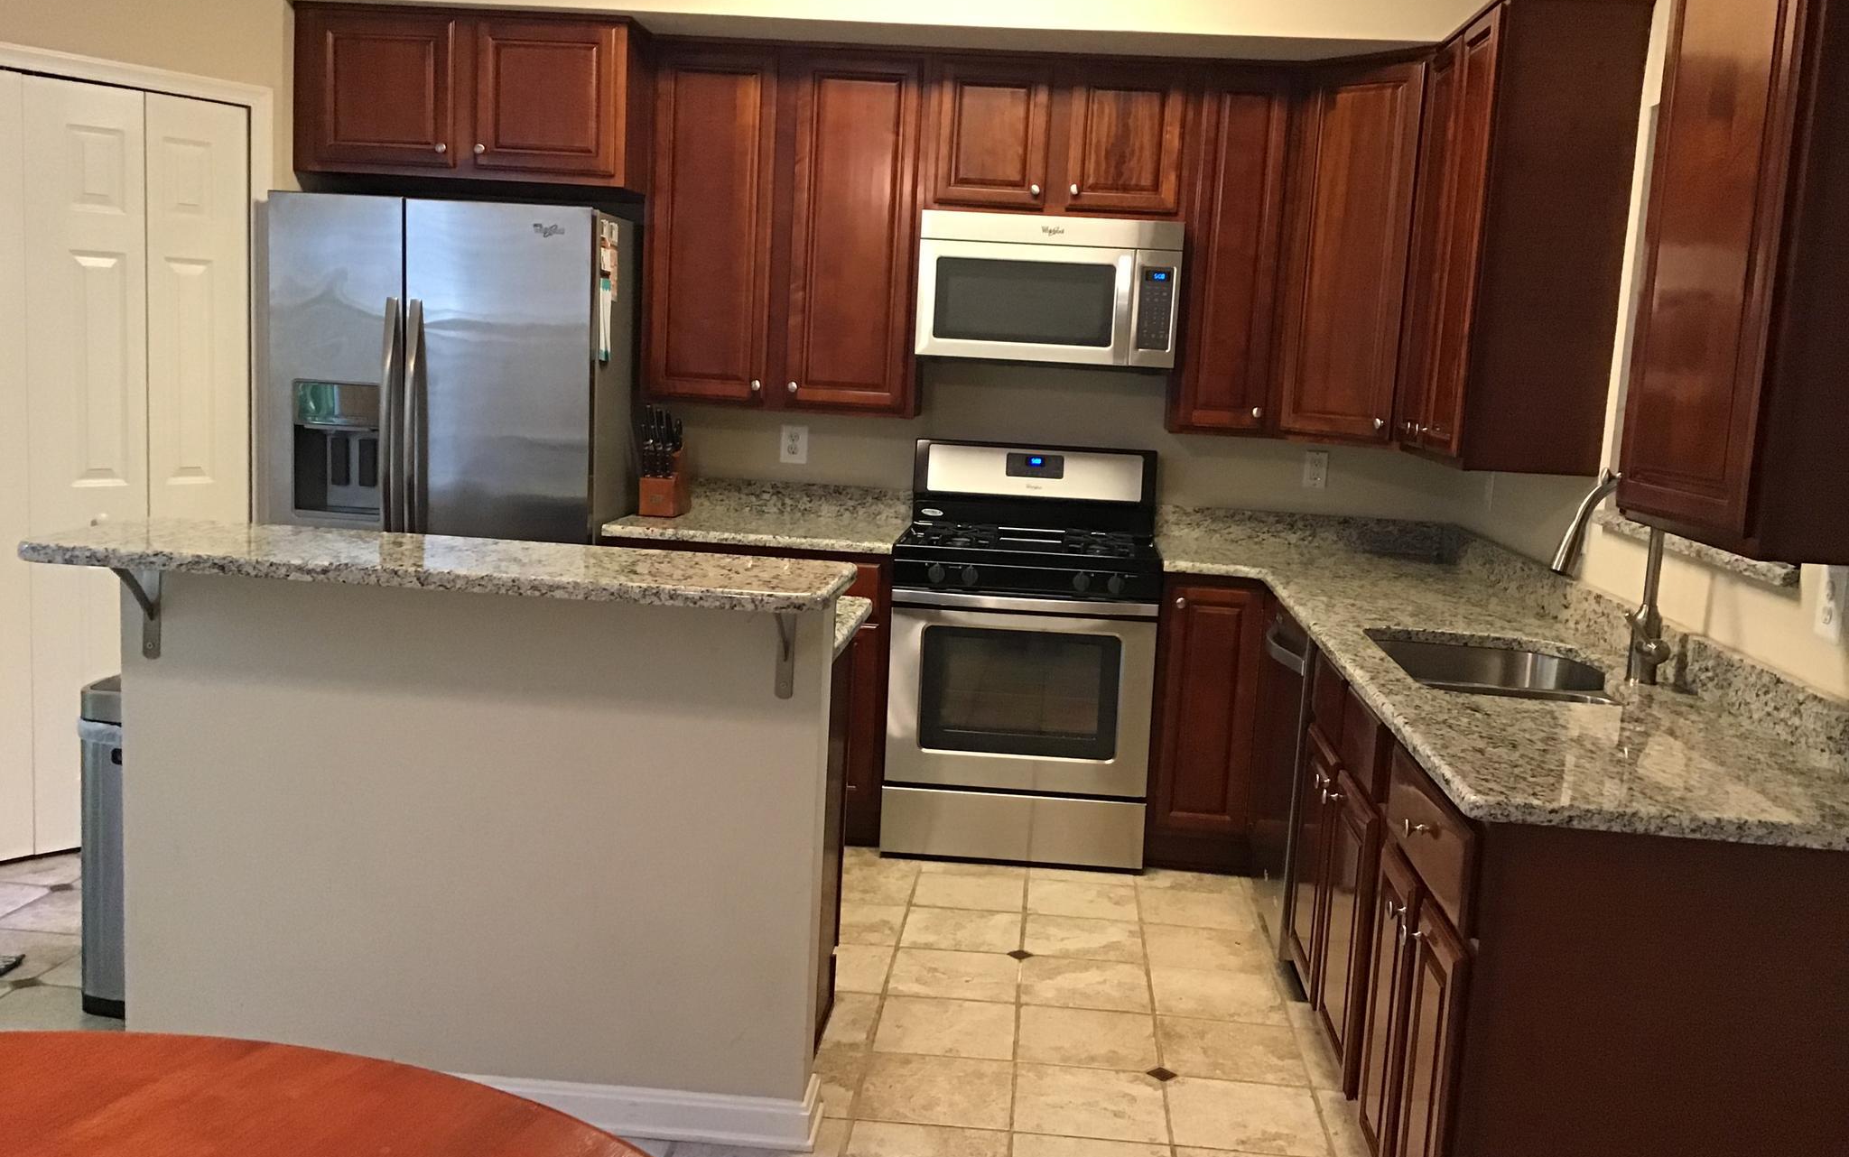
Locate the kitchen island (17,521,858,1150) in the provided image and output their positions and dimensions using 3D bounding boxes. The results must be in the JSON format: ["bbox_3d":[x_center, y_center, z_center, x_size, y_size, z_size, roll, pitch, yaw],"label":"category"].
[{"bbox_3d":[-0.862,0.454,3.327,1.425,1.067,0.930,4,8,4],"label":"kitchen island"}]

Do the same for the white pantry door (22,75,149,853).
[{"bbox_3d":[-2.225,-0.277,4.409,0.040,2.029,0.298,10,11,40],"label":"white pantry door"}]

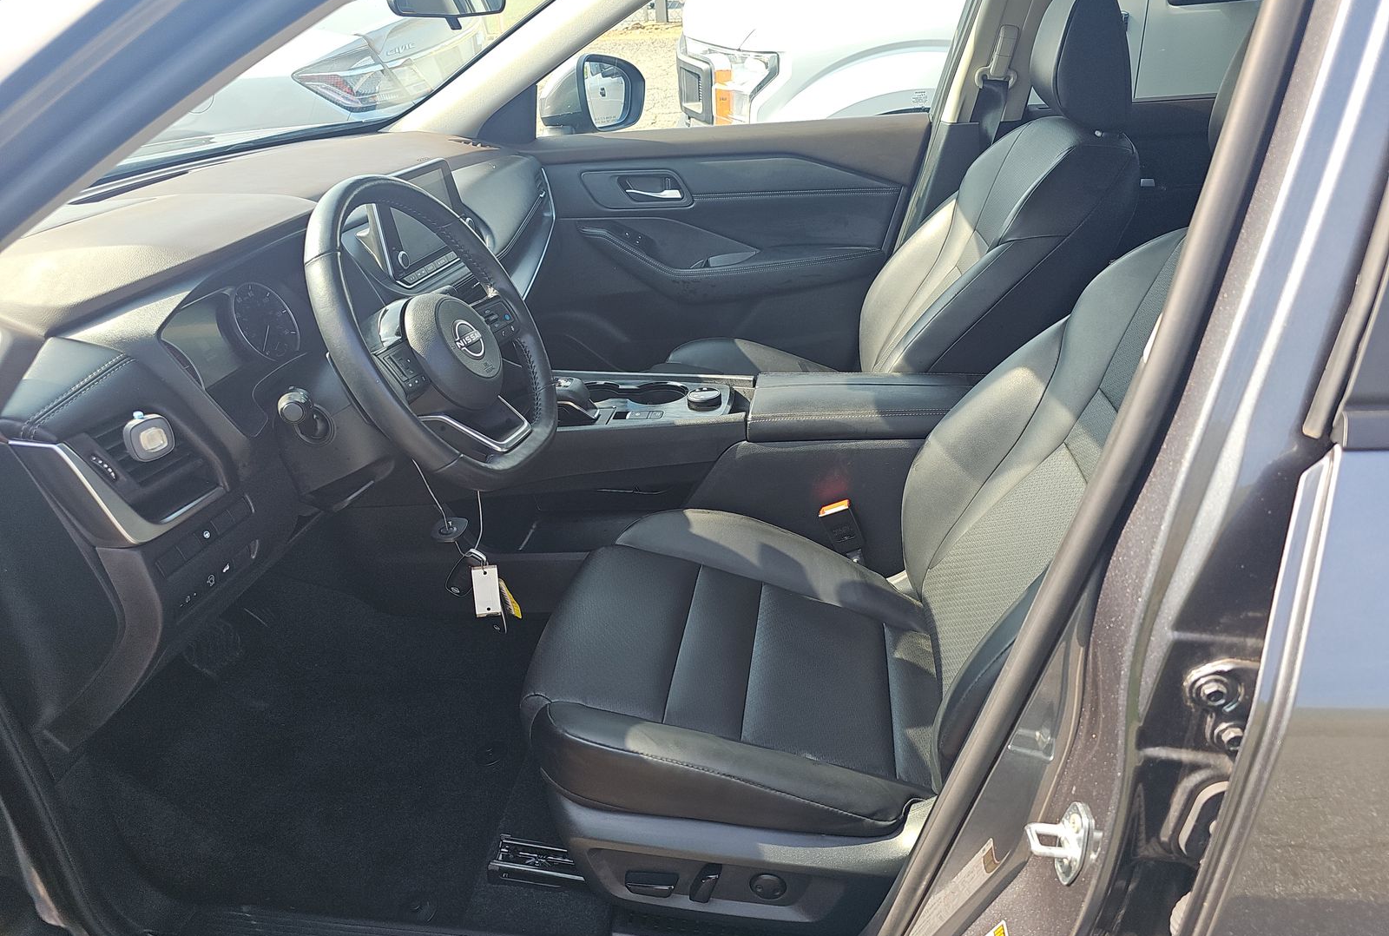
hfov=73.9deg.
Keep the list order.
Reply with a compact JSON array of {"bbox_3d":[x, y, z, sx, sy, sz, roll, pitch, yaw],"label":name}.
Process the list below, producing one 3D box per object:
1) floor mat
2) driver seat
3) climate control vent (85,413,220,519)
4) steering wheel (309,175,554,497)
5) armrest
[{"bbox_3d":[-0.571,0.369,1.316,0.660,0.110,0.500,1,25,8],"label":"floor mat"},{"bbox_3d":[0.217,-0.014,1.022,0.870,0.920,0.540,1,25,8],"label":"driver seat"},{"bbox_3d":[-0.478,-0.005,0.833,0.045,0.077,0.105,-18,21,16],"label":"climate control vent"},{"bbox_3d":[-0.287,-0.139,1.027,0.105,0.365,0.380,-24,19,18],"label":"steering wheel"},{"bbox_3d":[0.253,-0.095,1.392,0.330,0.050,0.200,1,25,8],"label":"armrest"}]

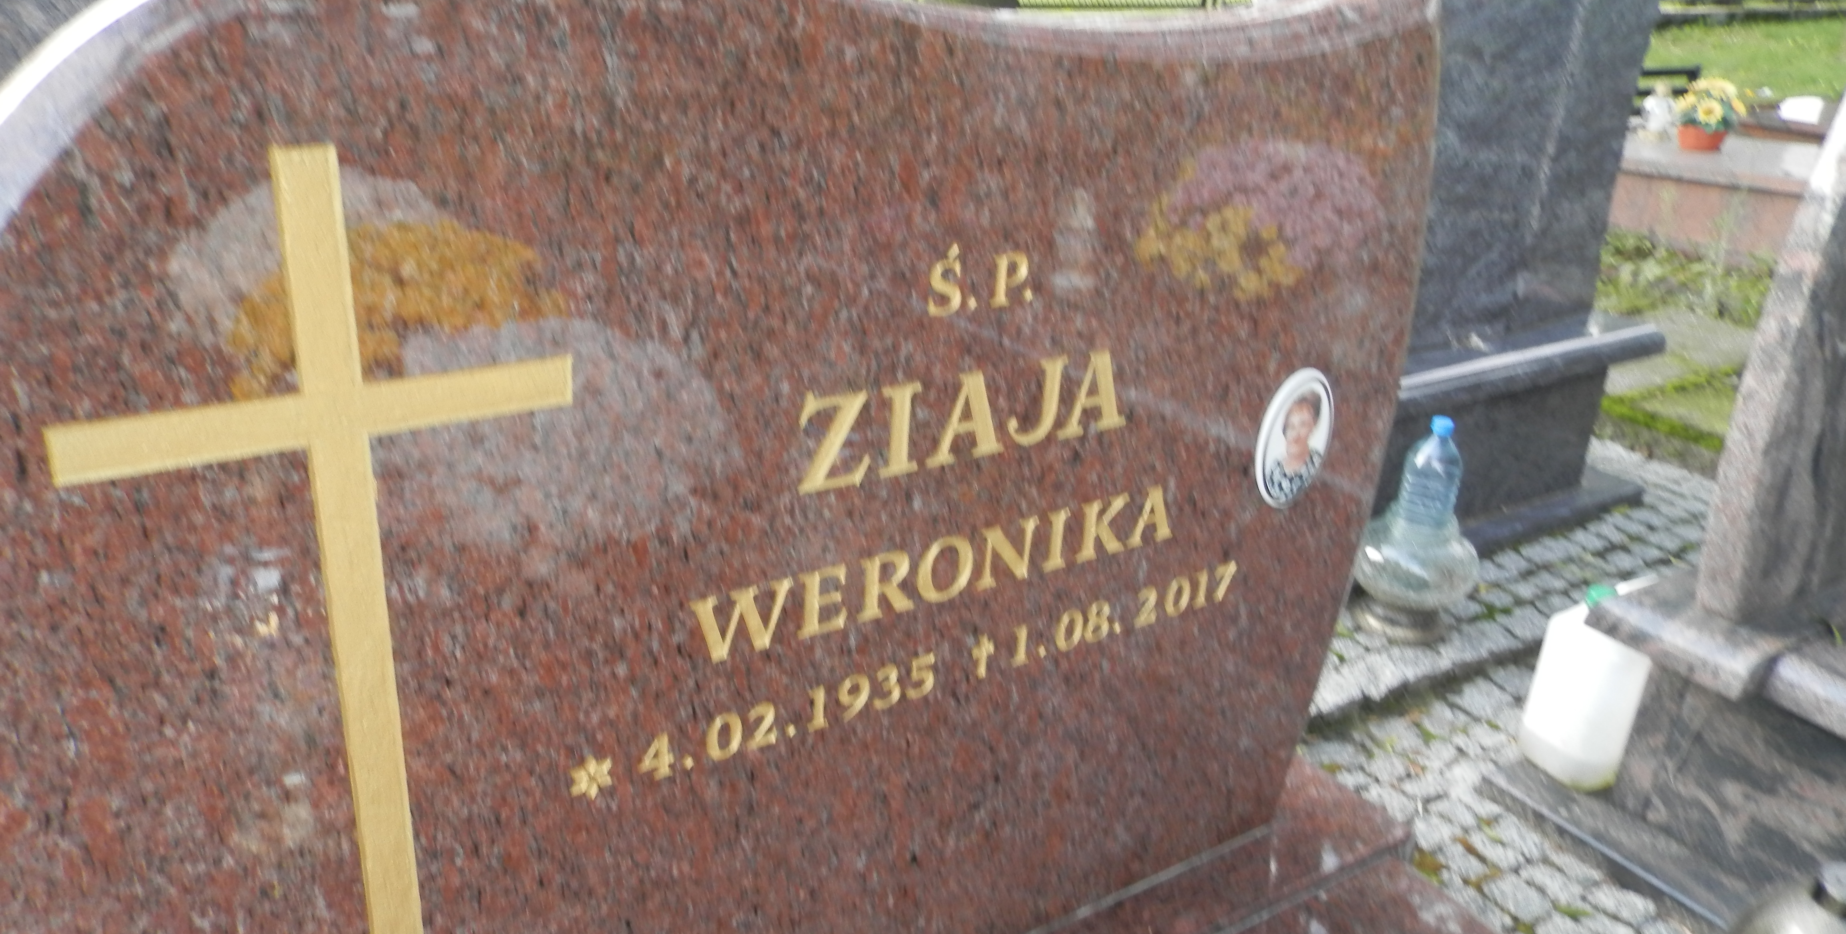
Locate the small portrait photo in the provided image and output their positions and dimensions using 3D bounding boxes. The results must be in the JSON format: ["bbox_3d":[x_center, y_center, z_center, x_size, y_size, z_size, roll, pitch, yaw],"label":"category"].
[{"bbox_3d":[0.299,-0.020,1.059,0.090,0.120,0.012,-12,27,-32],"label":"small portrait photo"}]

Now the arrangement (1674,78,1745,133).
[{"bbox_3d":[2.980,-1.363,5.040,0.260,0.205,0.250,15,26,27],"label":"arrangement"}]

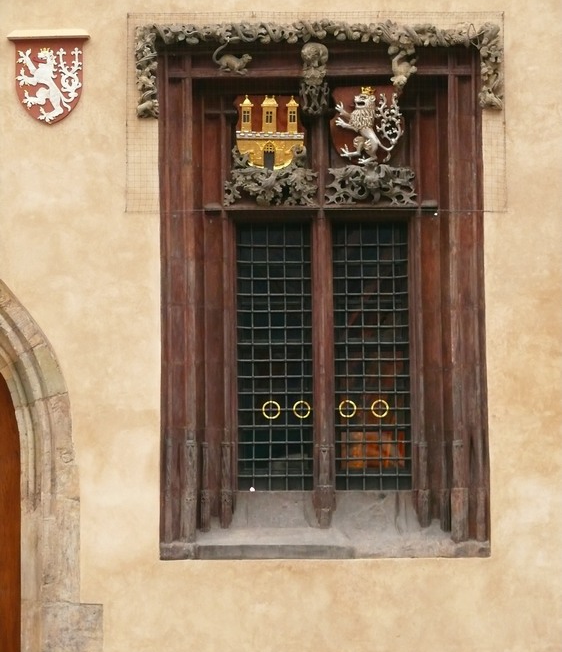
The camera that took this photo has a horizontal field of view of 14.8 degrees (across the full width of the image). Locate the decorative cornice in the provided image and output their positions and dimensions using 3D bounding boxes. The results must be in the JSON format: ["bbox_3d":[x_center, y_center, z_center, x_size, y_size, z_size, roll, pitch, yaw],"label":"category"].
[{"bbox_3d":[0.267,-1.846,15.488,2.603,0.640,0.250,-1,-6,1],"label":"decorative cornice"}]

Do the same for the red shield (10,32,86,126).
[{"bbox_3d":[-1.664,-1.775,15.537,0.562,0.653,0.120,-1,-6,1],"label":"red shield"}]

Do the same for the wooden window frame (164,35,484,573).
[{"bbox_3d":[0.292,-0.210,15.571,2.308,3.735,0.420,-1,-6,1],"label":"wooden window frame"}]

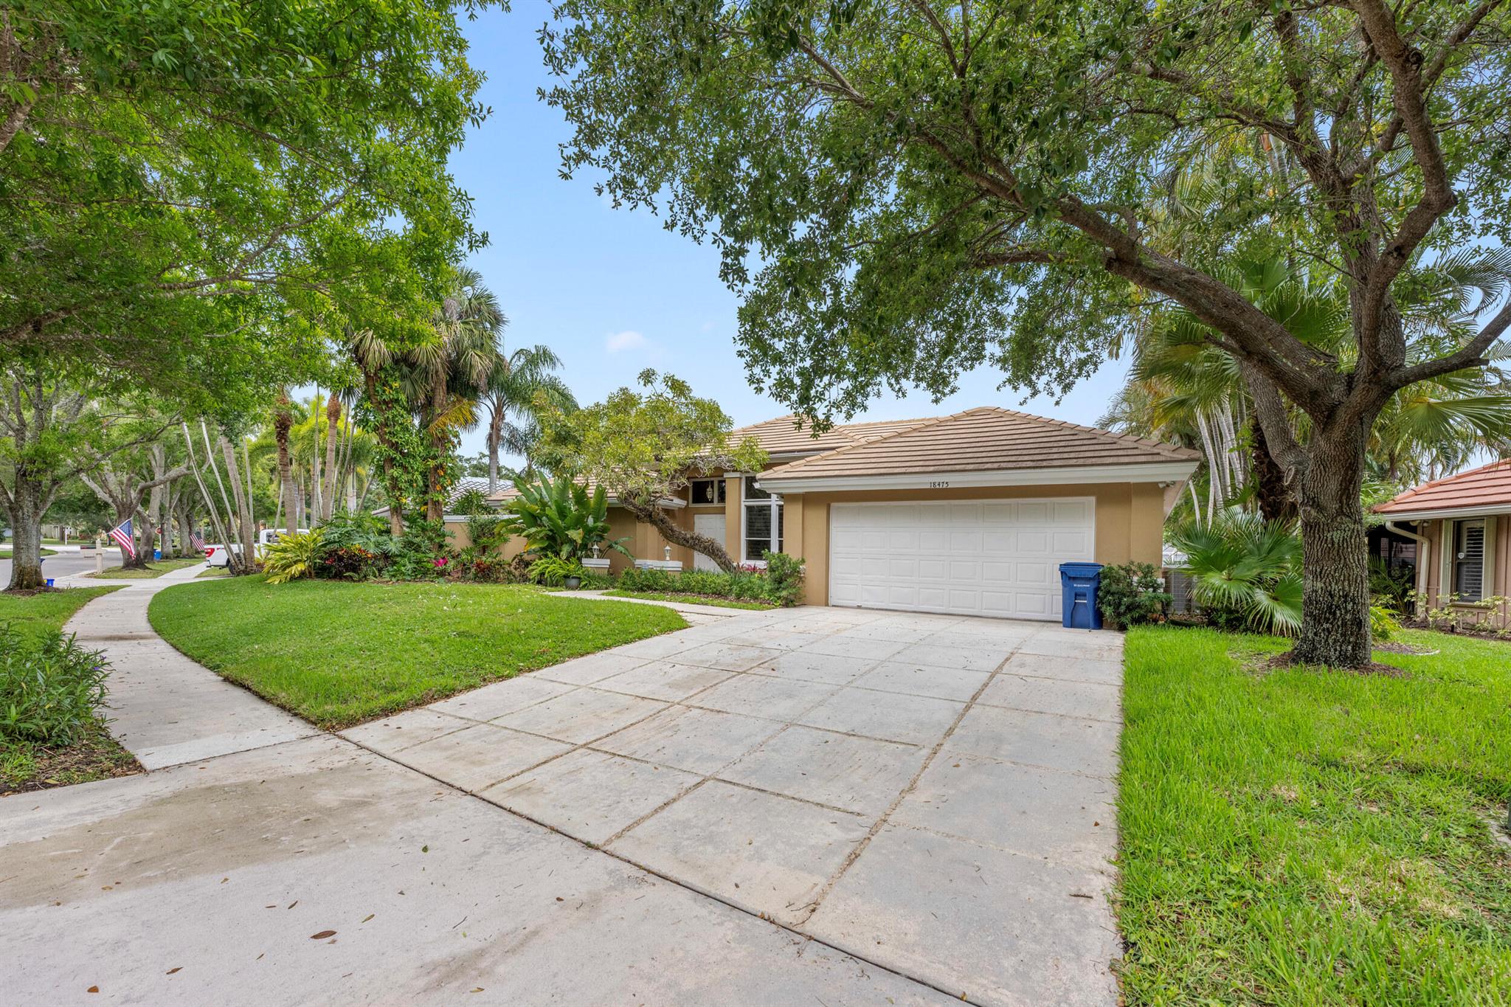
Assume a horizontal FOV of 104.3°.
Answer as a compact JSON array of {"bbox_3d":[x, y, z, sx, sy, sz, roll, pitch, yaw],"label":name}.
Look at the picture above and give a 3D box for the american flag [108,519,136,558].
[{"bbox_3d":[-28.593,1.598,26.500,0.350,1.800,0.850,-2,-4,43],"label":"american flag"}]

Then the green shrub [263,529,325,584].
[{"bbox_3d":[-15.103,1.756,19.200,1.600,1.800,1.500,2,-3,-38],"label":"green shrub"}]

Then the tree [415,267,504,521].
[{"bbox_3d":[-10.553,-2.843,20.800,3.200,10.300,3.100,2,-3,-27],"label":"tree"}]

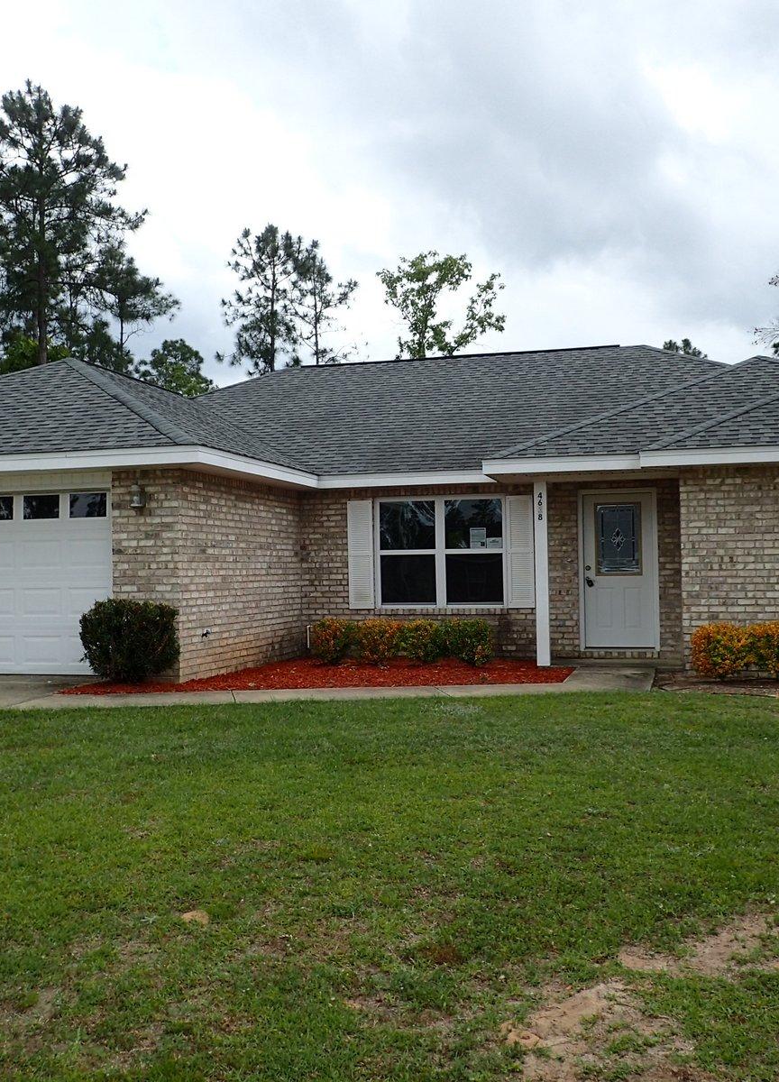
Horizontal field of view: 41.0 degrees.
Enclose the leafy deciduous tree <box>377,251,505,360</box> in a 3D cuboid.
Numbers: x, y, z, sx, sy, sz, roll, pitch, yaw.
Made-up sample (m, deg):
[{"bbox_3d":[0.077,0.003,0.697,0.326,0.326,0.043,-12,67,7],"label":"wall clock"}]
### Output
[{"bbox_3d":[1.784,-3.488,33.835,4.700,11.970,4.600,-1,-2,0],"label":"leafy deciduous tree"}]

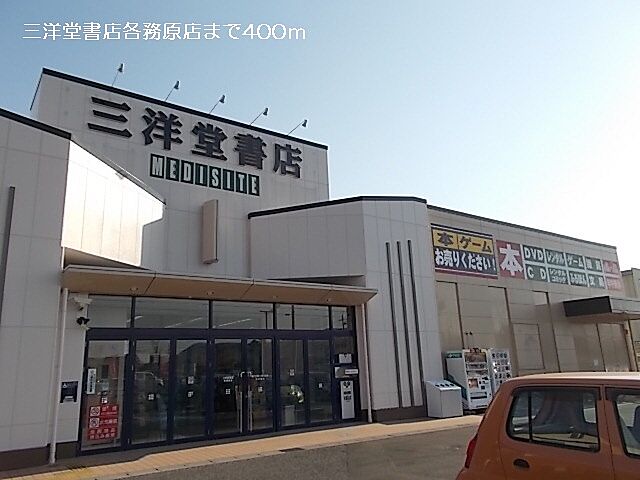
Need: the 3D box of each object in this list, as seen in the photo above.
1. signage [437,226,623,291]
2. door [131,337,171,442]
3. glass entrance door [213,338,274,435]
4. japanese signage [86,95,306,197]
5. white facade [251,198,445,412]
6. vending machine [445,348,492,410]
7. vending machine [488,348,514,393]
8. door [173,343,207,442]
[{"bbox_3d":[9.842,1.136,21.021,14.150,1.830,0.100,8,-18,-34],"label":"signage"},{"bbox_3d":[-3.790,3.380,10.782,0.910,2.310,0.080,8,-18,-34],"label":"door"},{"bbox_3d":[-1.911,3.640,12.075,1.760,2.310,0.080,8,-18,-34],"label":"glass entrance door"},{"bbox_3d":[-3.353,-2.540,14.472,6.760,2.030,0.170,8,-18,-34],"label":"japanese signage"},{"bbox_3d":[0.891,1.901,14.984,5.770,7.000,1.980,8,-18,-34],"label":"white facade"},{"bbox_3d":[4.906,4.586,15.800,1.230,1.895,0.740,8,-18,-34],"label":"vending machine"},{"bbox_3d":[5.983,4.747,16.537,1.100,1.890,0.740,8,-18,-34],"label":"vending machine"},{"bbox_3d":[-3.044,3.493,11.292,0.890,2.290,0.080,8,-18,-34],"label":"door"}]

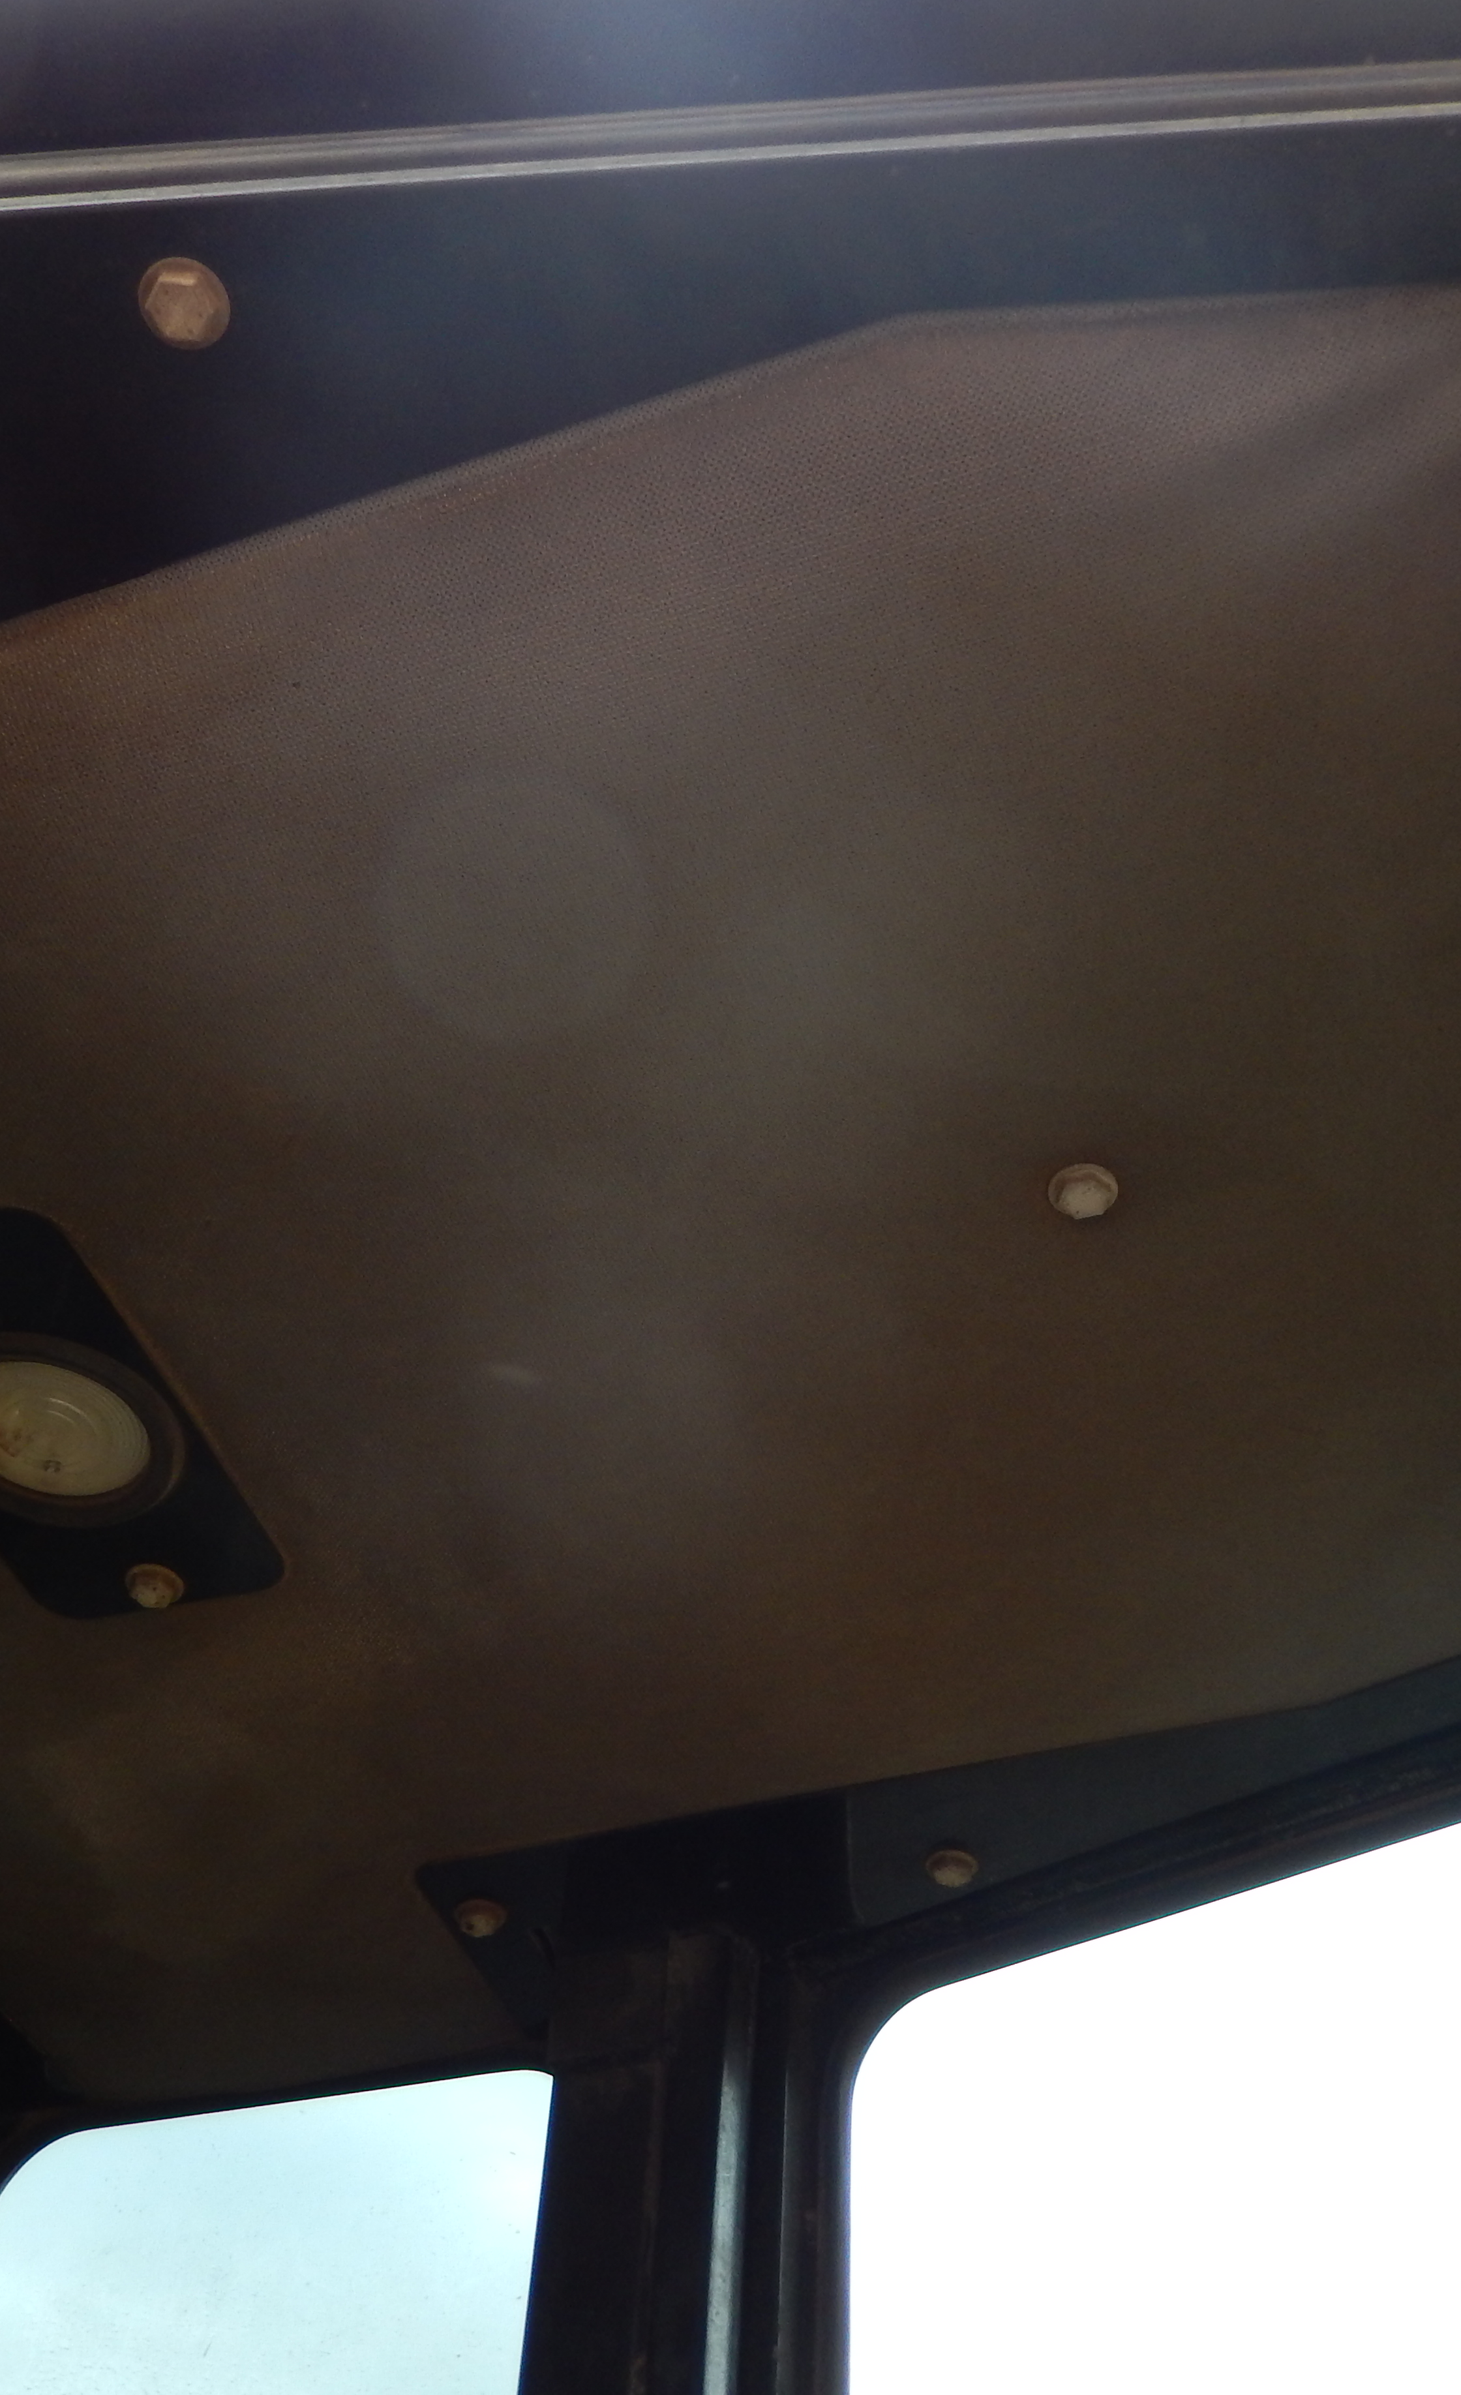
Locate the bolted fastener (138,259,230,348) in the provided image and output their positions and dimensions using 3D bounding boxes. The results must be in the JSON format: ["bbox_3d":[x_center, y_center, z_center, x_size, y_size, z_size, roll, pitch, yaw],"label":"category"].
[{"bbox_3d":[-0.183,-0.298,0.772,0.030,0.010,0.030,5,-50,0],"label":"bolted fastener"}]

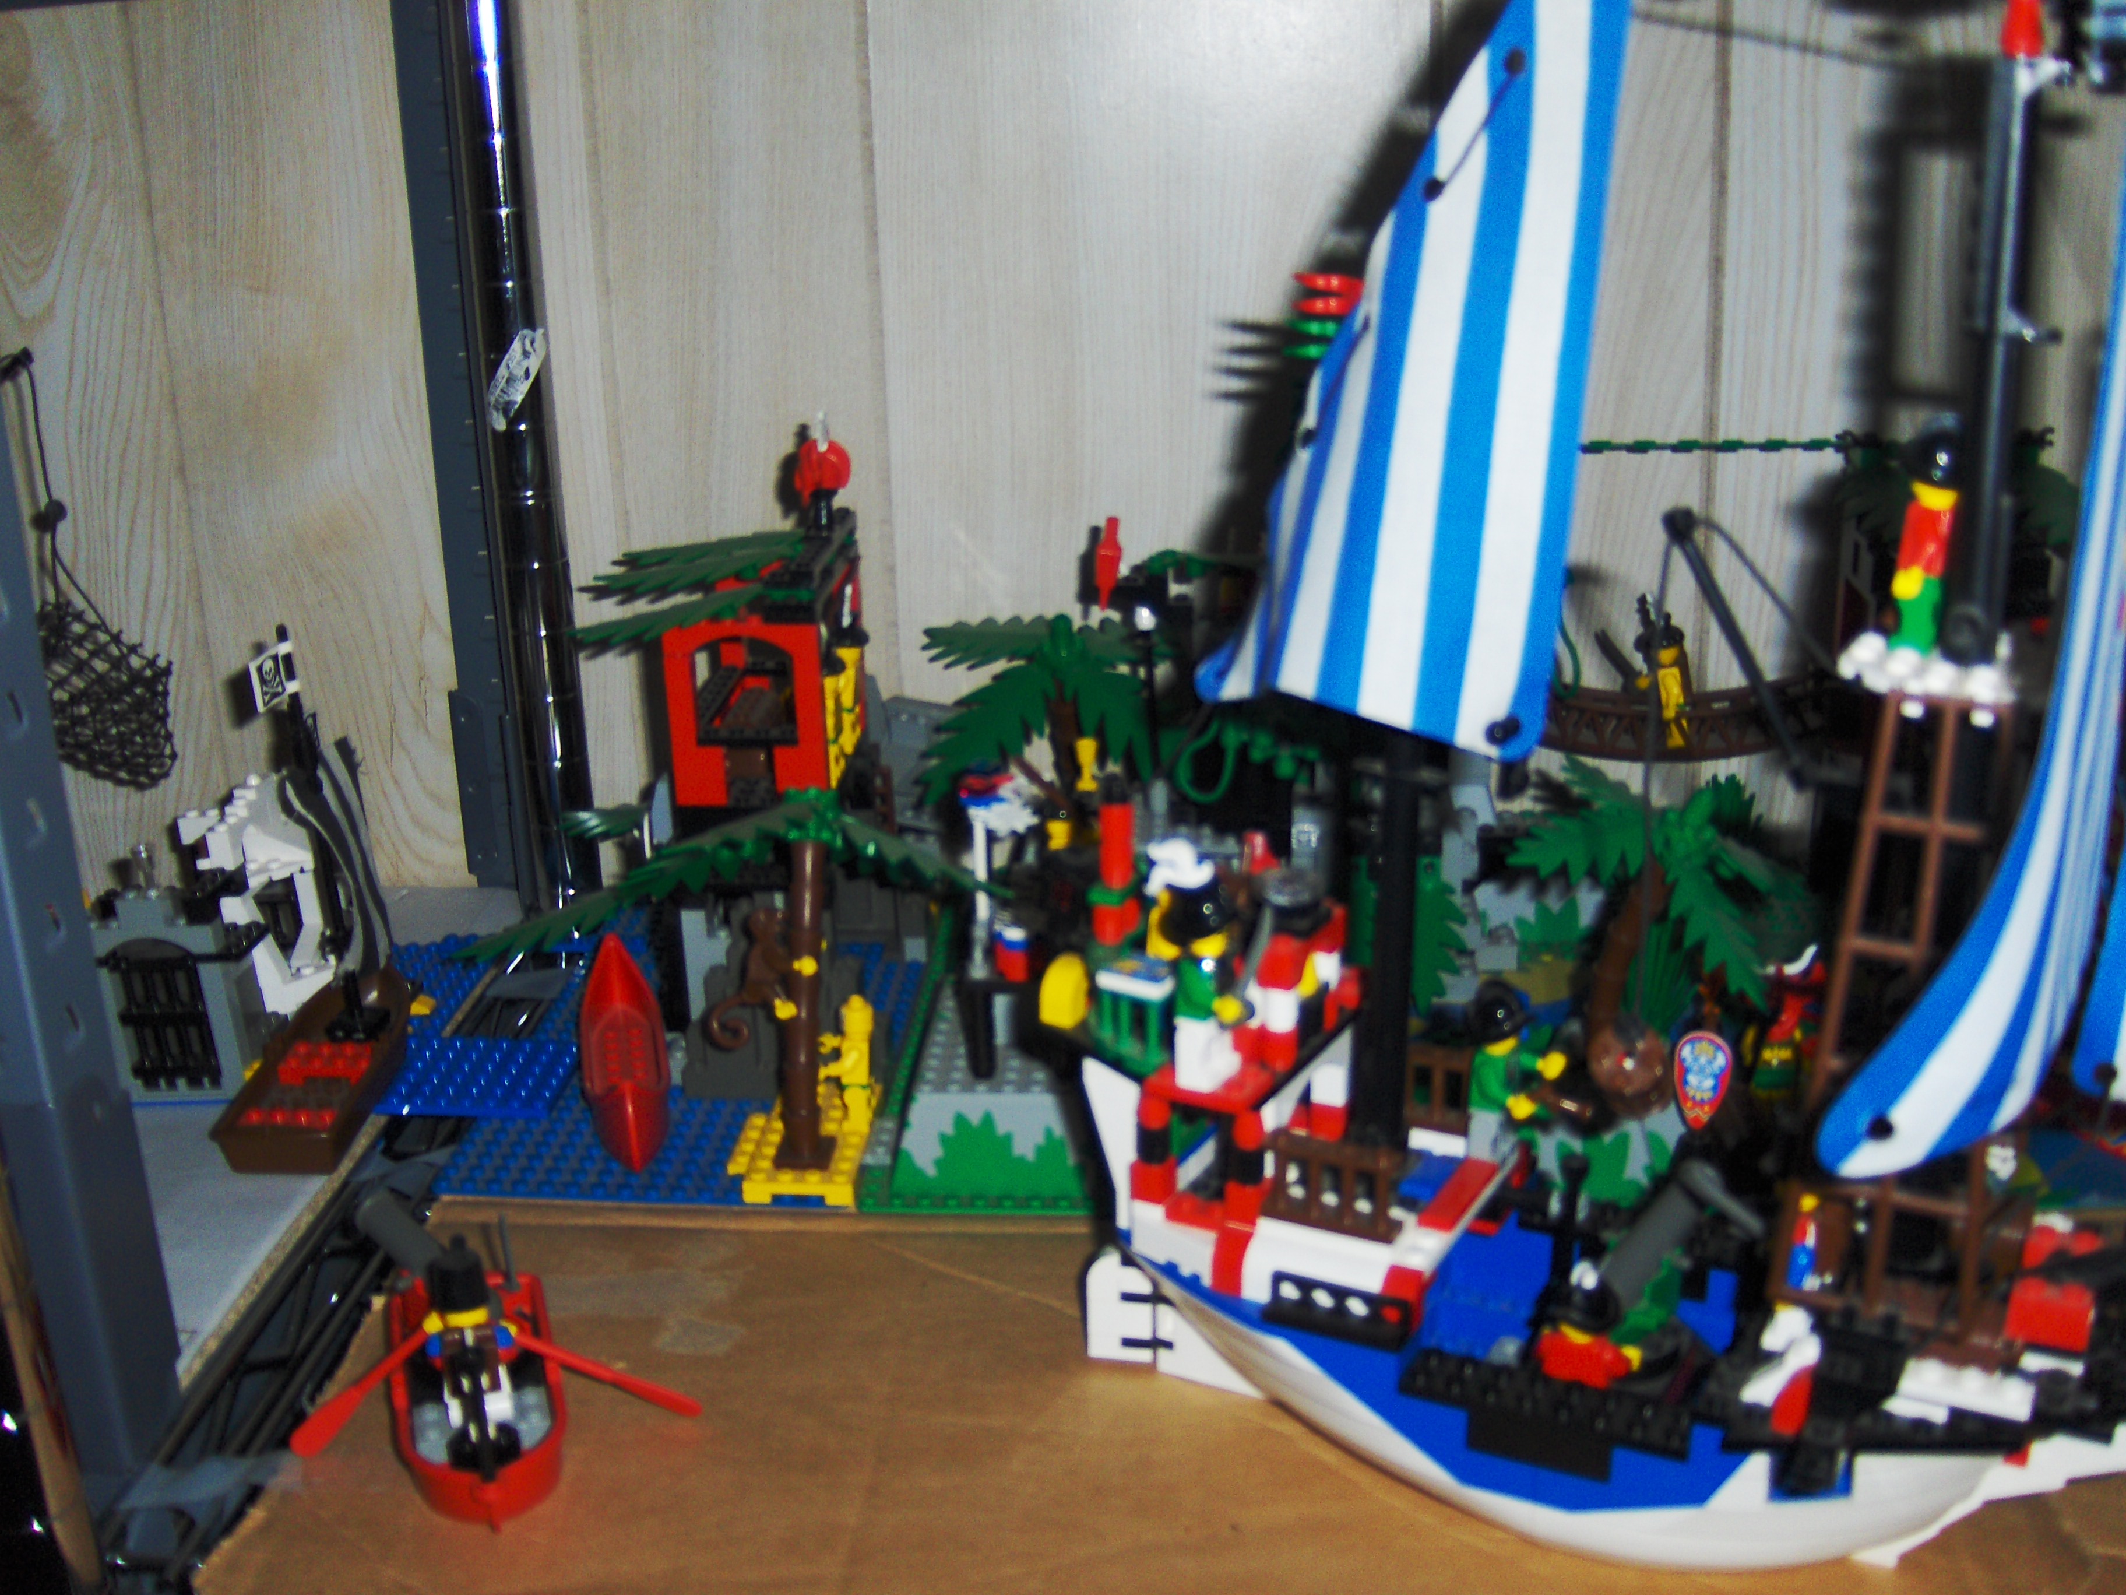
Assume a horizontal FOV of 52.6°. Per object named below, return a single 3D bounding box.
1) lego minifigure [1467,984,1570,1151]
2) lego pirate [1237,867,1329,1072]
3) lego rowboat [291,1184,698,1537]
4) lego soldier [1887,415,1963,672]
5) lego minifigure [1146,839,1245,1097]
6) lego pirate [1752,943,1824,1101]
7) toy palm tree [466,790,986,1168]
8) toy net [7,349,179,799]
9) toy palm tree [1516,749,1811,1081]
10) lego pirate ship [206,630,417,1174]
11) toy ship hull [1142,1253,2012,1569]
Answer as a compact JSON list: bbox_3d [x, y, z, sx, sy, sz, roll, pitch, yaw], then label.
[{"bbox_3d":[0.097,0.059,0.463,0.020,0.043,0.024,8,21,25],"label":"lego minifigure"},{"bbox_3d":[0.049,0.038,0.482,0.018,0.044,0.023,8,21,25],"label":"lego pirate"},{"bbox_3d":[-0.140,0.133,0.526,0.098,0.055,0.106,-7,20,-17],"label":"lego rowboat"},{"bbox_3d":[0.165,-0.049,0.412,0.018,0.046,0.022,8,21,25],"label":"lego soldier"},{"bbox_3d":[0.029,0.036,0.460,0.020,0.052,0.023,8,21,25],"label":"lego minifigure"},{"bbox_3d":[0.205,0.066,0.610,0.025,0.050,0.018,4,19,14],"label":"lego pirate"},{"bbox_3d":[-0.085,0.046,0.632,0.165,0.114,0.080,-8,20,-20],"label":"toy palm tree"},{"bbox_3d":[-0.346,-0.080,0.750,0.062,0.157,0.045,-1,19,0],"label":"toy net"},{"bbox_3d":[0.177,0.037,0.635,0.105,0.095,0.105,-1,19,0],"label":"toy palm tree"},{"bbox_3d":[-0.237,0.027,0.685,0.050,0.150,0.115,-1,19,0],"label":"lego pirate ship"},{"bbox_3d":[0.112,0.137,0.507,0.212,0.054,0.096,8,21,25],"label":"toy ship hull"}]

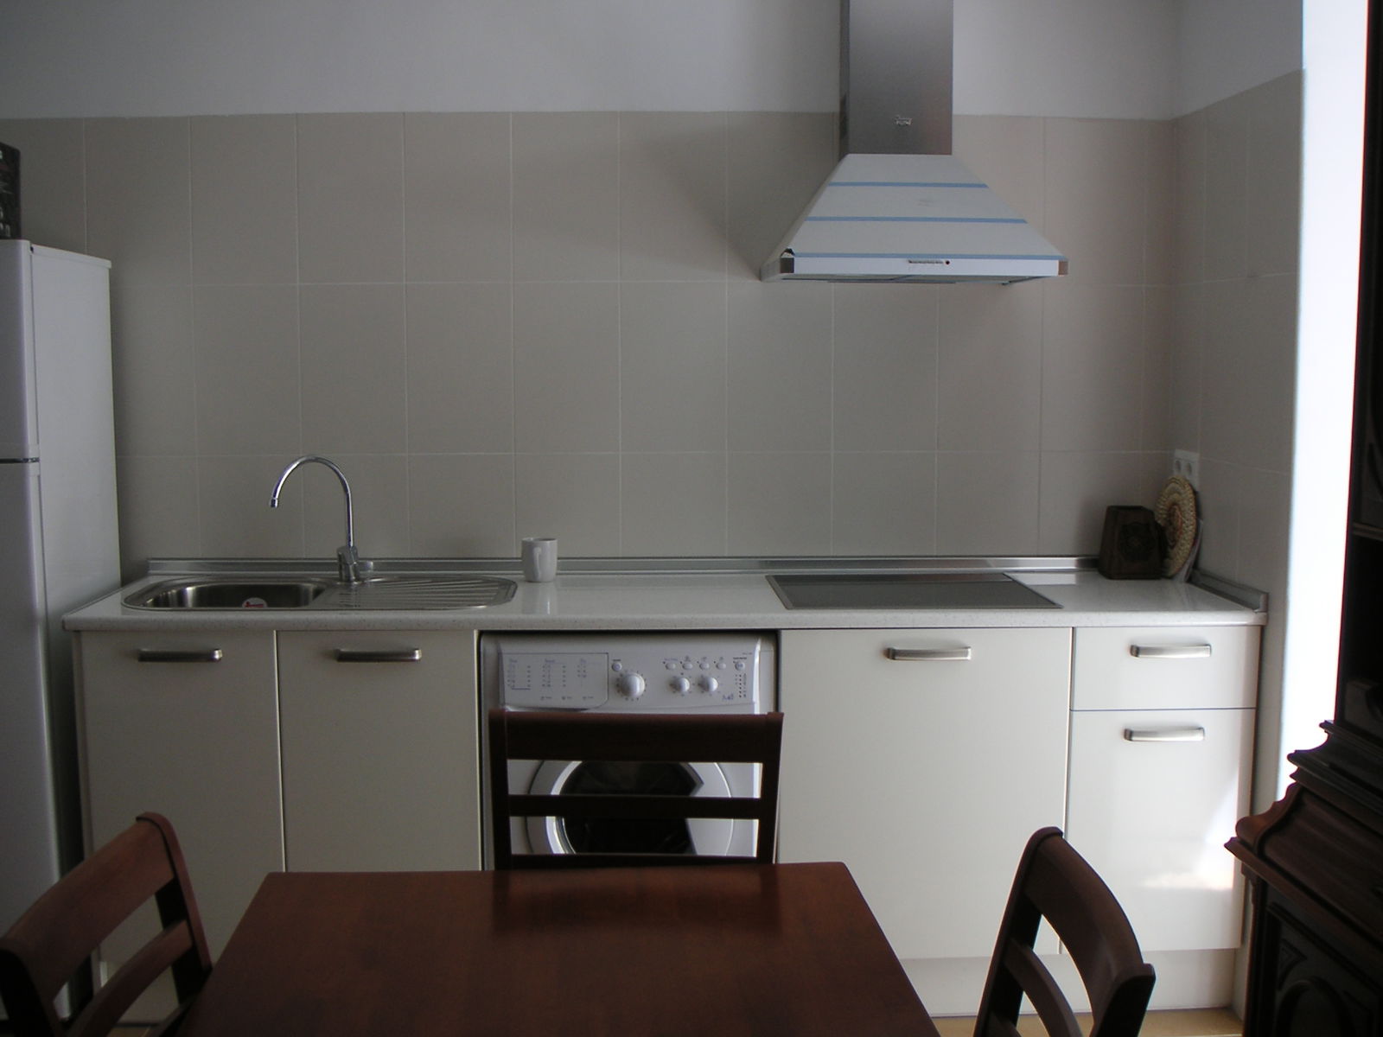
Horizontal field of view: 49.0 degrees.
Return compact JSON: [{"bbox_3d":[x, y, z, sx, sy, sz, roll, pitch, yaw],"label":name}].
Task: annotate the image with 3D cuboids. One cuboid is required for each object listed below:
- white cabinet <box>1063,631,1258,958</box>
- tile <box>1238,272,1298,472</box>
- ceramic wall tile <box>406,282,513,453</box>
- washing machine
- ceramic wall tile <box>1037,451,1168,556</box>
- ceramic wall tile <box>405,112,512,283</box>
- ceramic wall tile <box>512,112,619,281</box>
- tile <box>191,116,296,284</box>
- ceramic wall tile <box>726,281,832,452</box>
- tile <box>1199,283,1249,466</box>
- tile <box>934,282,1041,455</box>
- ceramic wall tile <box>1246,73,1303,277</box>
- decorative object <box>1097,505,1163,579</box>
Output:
[{"bbox_3d":[0.944,0.530,3.385,0.400,0.700,0.580,0,5,-1],"label":"white cabinet"},{"bbox_3d":[1.165,-0.291,3.043,0.010,0.400,0.249,0,6,-2],"label":"tile"},{"bbox_3d":[-0.541,-0.349,3.541,0.250,0.396,0.010,0,6,-2],"label":"ceramic wall tile"},{"bbox_3d":[-0.134,0.626,3.362,0.595,0.845,0.550,0,5,-1],"label":"washing machine"},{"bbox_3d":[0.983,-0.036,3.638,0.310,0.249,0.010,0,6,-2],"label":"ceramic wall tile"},{"bbox_3d":[-0.538,-0.738,3.498,0.250,0.396,0.010,0,6,-2],"label":"ceramic wall tile"},{"bbox_3d":[-0.290,-0.745,3.521,0.250,0.394,0.010,0,6,-2],"label":"ceramic wall tile"},{"bbox_3d":[-1.034,-0.737,3.517,0.250,0.398,0.010,0,5,-1],"label":"tile"},{"bbox_3d":[0.208,-0.356,3.581,0.250,0.400,0.010,0,6,-2],"label":"ceramic wall tile"},{"bbox_3d":[1.159,-0.319,3.292,0.010,0.400,0.250,0,6,-2],"label":"tile"},{"bbox_3d":[0.706,-0.357,3.600,0.250,0.400,0.010,0,6,-2],"label":"tile"},{"bbox_3d":[1.154,-0.671,3.000,0.010,0.390,0.250,0,6,-2],"label":"ceramic wall tile"},{"bbox_3d":[1.013,0.052,3.511,0.128,0.167,0.105,0,6,-2],"label":"decorative object"}]

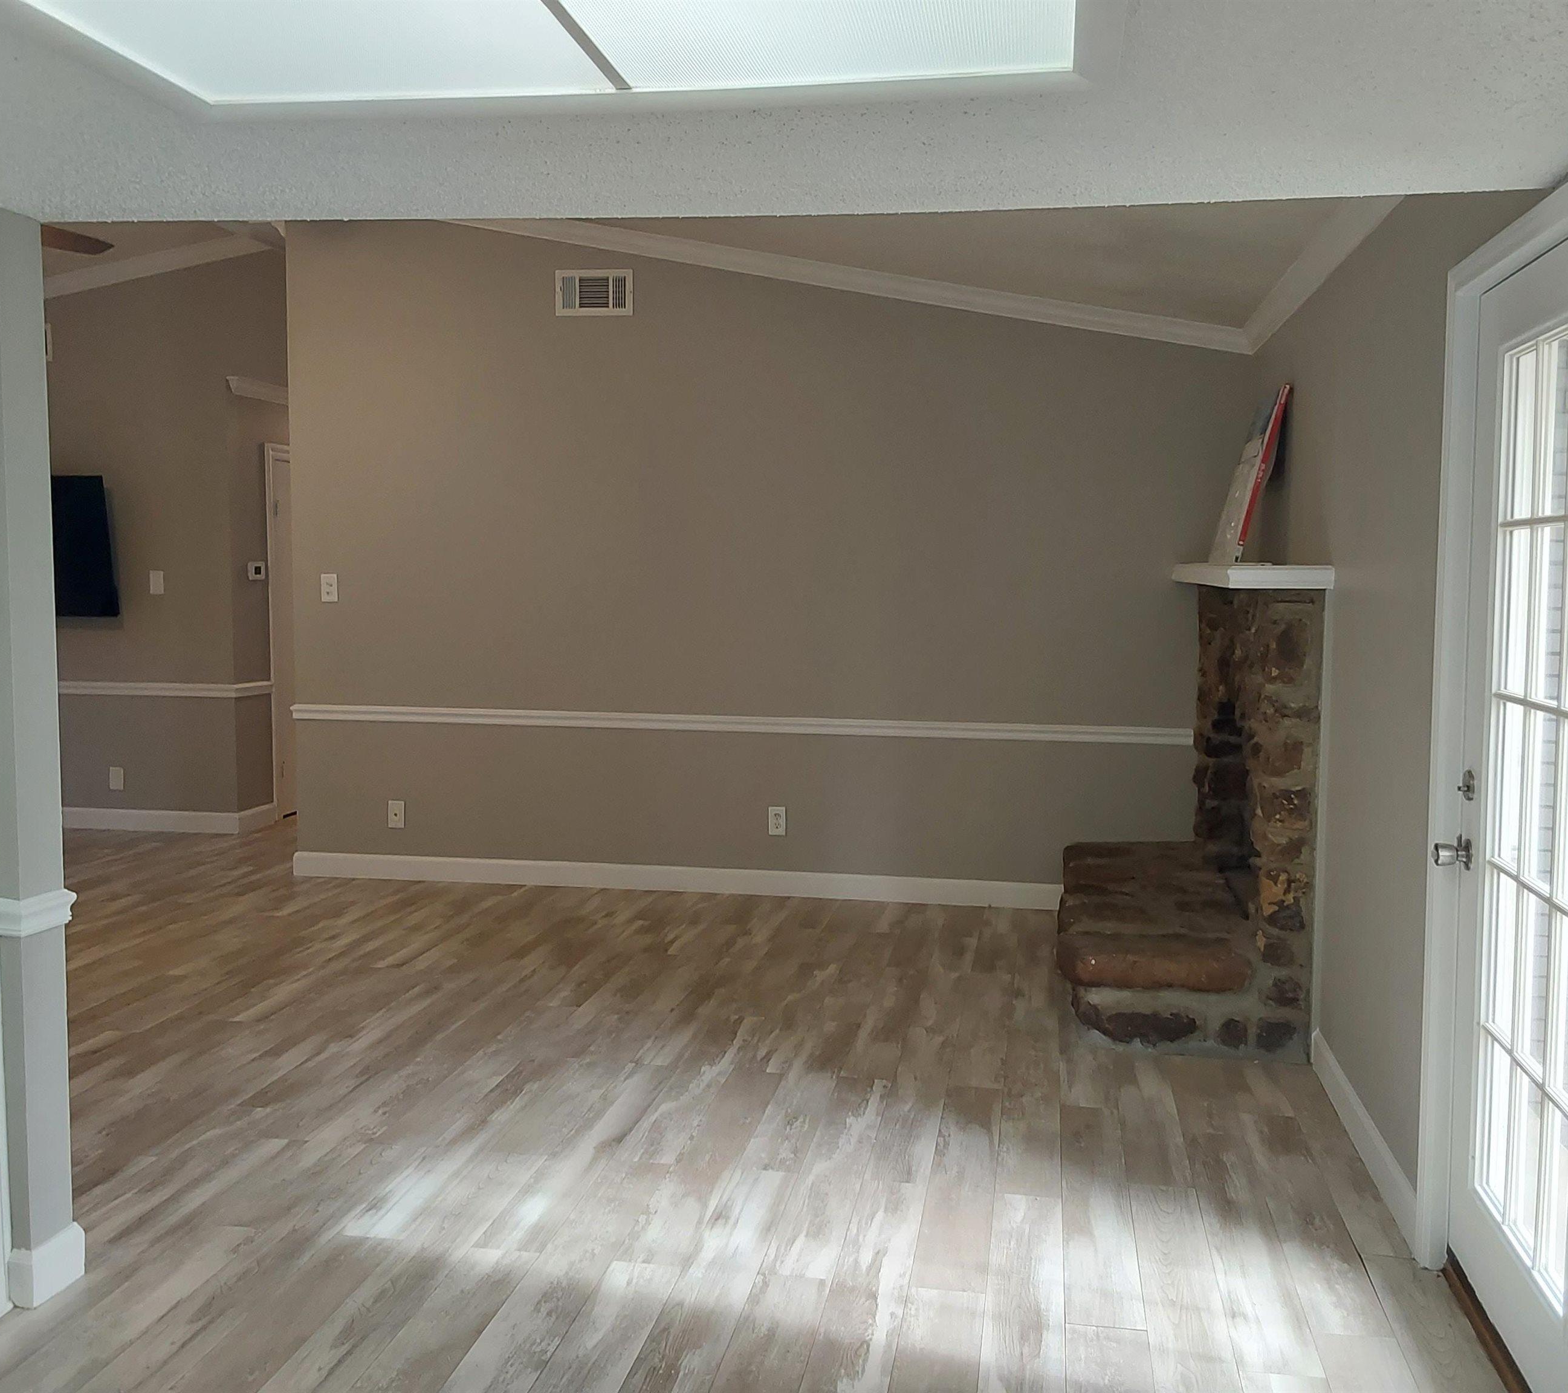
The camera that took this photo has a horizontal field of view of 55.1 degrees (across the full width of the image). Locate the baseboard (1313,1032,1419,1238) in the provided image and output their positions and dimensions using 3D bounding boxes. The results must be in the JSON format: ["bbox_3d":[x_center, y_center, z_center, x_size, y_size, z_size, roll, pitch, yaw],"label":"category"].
[{"bbox_3d":[1.431,1.062,3.776,0.020,0.122,1.232,1,4,10],"label":"baseboard"}]

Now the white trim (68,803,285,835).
[{"bbox_3d":[-3.471,0.679,8.547,1.077,0.112,0.435,1,4,10],"label":"white trim"}]

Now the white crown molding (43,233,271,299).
[{"bbox_3d":[-3.400,-2.326,8.066,1.406,0.090,0.070,-9,3,11],"label":"white crown molding"}]

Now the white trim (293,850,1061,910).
[{"bbox_3d":[-0.566,0.829,6.769,3.566,0.112,0.018,1,4,10],"label":"white trim"}]

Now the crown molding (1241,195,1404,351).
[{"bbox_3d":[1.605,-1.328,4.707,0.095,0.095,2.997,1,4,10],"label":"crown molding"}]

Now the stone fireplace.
[{"bbox_3d":[1.368,0.290,5.395,0.720,1.414,1.967,1,4,10],"label":"stone fireplace"}]

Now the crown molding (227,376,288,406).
[{"bbox_3d":[-2.816,-1.692,8.496,0.075,0.085,1.213,1,5,10],"label":"crown molding"}]

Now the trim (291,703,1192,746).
[{"bbox_3d":[-0.299,0.118,6.660,4.102,0.076,0.035,1,4,10],"label":"trim"}]

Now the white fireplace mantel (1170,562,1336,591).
[{"bbox_3d":[1.560,-0.412,5.151,0.286,0.064,1.889,1,5,10],"label":"white fireplace mantel"}]

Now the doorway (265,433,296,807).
[{"bbox_3d":[-2.831,-0.377,8.871,0.070,2.129,0.870,1,5,10],"label":"doorway"}]

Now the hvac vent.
[{"bbox_3d":[-0.840,-1.780,6.617,0.357,0.188,0.025,1,4,10],"label":"hvac vent"}]

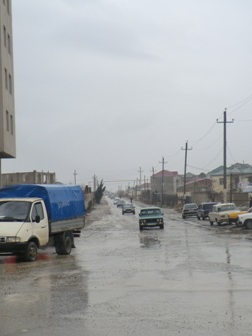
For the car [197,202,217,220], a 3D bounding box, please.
[{"bbox_3d":[7.850,4.129,67.000,1.680,1.530,4.050,-2,-3,-4],"label":"car"}]

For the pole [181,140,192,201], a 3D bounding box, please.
[{"bbox_3d":[7.523,1.176,90.000,1.450,9.200,0.300,3,-3,-2],"label":"pole"}]

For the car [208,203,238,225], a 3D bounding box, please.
[{"bbox_3d":[7.210,3.419,51.600,1.620,1.440,4.100,-2,-3,-4],"label":"car"}]

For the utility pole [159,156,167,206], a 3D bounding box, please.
[{"bbox_3d":[6.341,2.601,121.000,1.400,9.000,0.300,1,-3,-2],"label":"utility pole"}]

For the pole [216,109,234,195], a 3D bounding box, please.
[{"bbox_3d":[8.387,-0.337,60.000,1.500,9.300,0.300,0,-3,-2],"label":"pole"}]

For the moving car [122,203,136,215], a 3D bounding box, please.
[{"bbox_3d":[0.420,5.416,93.000,1.670,1.450,4.200,-2,-3,-1],"label":"moving car"}]

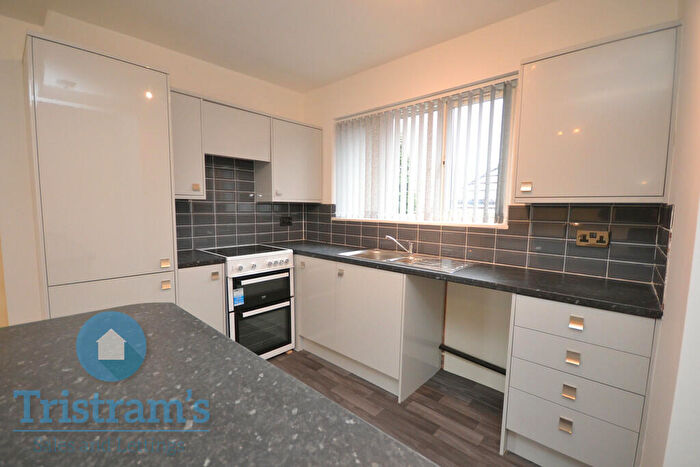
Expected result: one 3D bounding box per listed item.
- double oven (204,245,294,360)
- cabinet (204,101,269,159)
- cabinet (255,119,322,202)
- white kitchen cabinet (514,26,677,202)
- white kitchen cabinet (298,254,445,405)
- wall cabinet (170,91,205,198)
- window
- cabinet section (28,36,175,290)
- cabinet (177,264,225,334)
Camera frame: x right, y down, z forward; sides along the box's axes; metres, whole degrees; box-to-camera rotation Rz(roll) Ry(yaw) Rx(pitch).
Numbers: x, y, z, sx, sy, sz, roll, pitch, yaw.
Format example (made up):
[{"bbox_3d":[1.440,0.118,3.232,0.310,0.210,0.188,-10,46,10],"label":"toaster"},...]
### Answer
[{"bbox_3d":[-0.903,0.597,2.537,0.585,0.916,0.602,5,6,40],"label":"double oven"},{"bbox_3d":[-1.004,-0.823,2.482,0.305,0.406,0.595,5,6,40],"label":"cabinet"},{"bbox_3d":[-0.609,-0.698,2.969,0.300,0.770,0.627,5,6,40],"label":"cabinet"},{"bbox_3d":[1.291,-0.544,1.589,0.616,0.768,0.310,5,6,40],"label":"white kitchen cabinet"},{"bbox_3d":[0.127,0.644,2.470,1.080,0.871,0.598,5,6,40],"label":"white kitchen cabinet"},{"bbox_3d":[-1.298,-0.625,2.154,0.305,0.740,0.307,5,6,40],"label":"wall cabinet"},{"bbox_3d":[0.500,-0.605,2.550,1.655,0.987,0.080,5,6,40],"label":"window"},{"bbox_3d":[-1.490,0.076,1.790,0.575,2.061,0.571,5,6,40],"label":"cabinet section"},{"bbox_3d":[-1.217,0.643,2.177,0.575,0.876,0.310,5,6,40],"label":"cabinet"}]

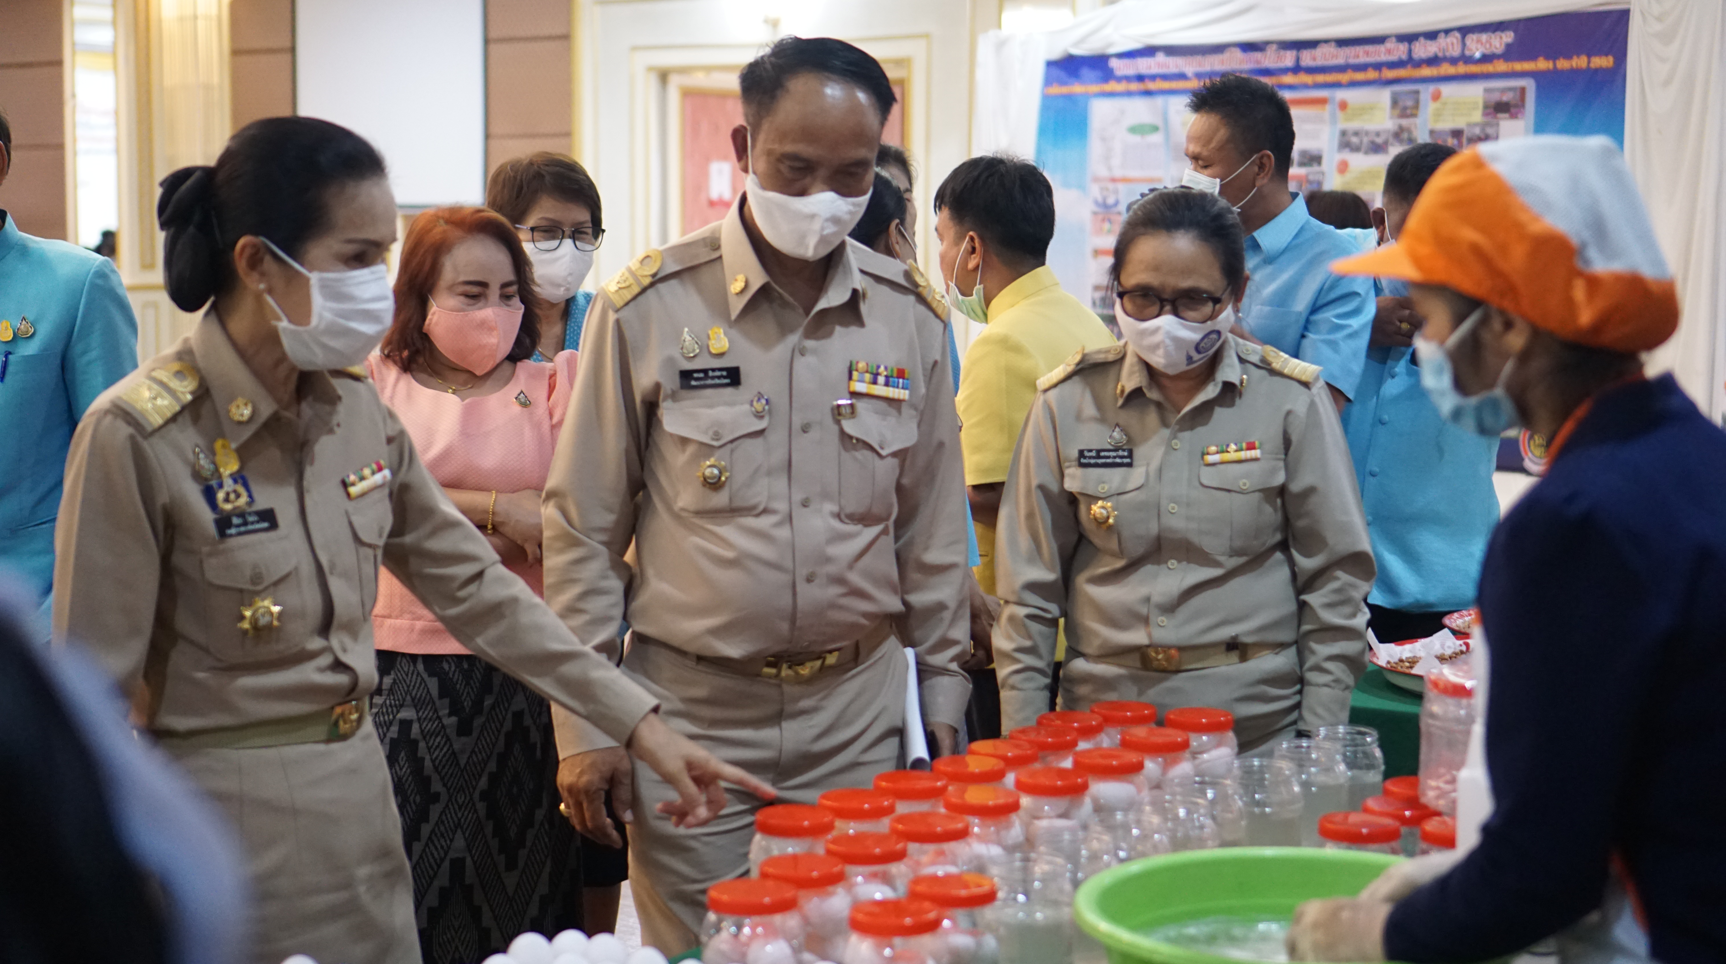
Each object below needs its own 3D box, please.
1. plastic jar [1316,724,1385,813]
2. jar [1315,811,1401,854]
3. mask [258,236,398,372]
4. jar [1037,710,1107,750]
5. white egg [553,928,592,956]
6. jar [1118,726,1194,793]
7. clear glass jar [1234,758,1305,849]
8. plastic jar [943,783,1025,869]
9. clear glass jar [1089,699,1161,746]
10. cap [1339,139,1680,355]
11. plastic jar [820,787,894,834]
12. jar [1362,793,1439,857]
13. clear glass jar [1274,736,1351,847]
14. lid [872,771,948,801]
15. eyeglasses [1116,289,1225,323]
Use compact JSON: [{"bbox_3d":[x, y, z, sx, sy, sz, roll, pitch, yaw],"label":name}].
[{"bbox_3d":[0.634,0.397,3.274,0.097,0.142,0.097,0,6,0],"label":"plastic jar"},{"bbox_3d":[0.557,0.454,2.808,0.102,0.145,0.102,1,7,0],"label":"jar"},{"bbox_3d":[-0.567,-0.185,2.650,0.115,0.110,0.135,18,12,19],"label":"mask"},{"bbox_3d":[0.275,0.380,3.307,0.100,0.135,0.100,0,6,0],"label":"jar"},{"bbox_3d":[-0.293,0.479,2.514,0.043,0.056,0.043,0,7,0],"label":"white egg"},{"bbox_3d":[0.387,0.408,3.318,0.102,0.145,0.102,1,7,0],"label":"jar"},{"bbox_3d":[0.494,0.420,3.068,0.097,0.142,0.097,0,6,0],"label":"clear glass jar"},{"bbox_3d":[0.142,0.447,2.998,0.102,0.145,0.102,1,7,0],"label":"plastic jar"},{"bbox_3d":[0.354,0.380,3.394,0.098,0.145,0.098,0,6,0],"label":"clear glass jar"},{"bbox_3d":[0.551,-0.208,2.120,0.285,0.172,0.185,10,10,19],"label":"cap"},{"bbox_3d":[-0.006,0.436,2.874,0.098,0.145,0.098,0,6,0],"label":"plastic jar"},{"bbox_3d":[0.627,0.448,2.908,0.102,0.145,0.102,1,7,0],"label":"jar"},{"bbox_3d":[0.565,0.399,3.148,0.100,0.132,0.100,0,6,0],"label":"clear glass jar"},{"bbox_3d":[0.056,0.359,2.947,0.088,0.015,0.088,0,6,0],"label":"lid"},{"bbox_3d":[0.414,-0.257,3.340,0.137,0.045,0.140,4,22,6],"label":"eyeglasses"}]

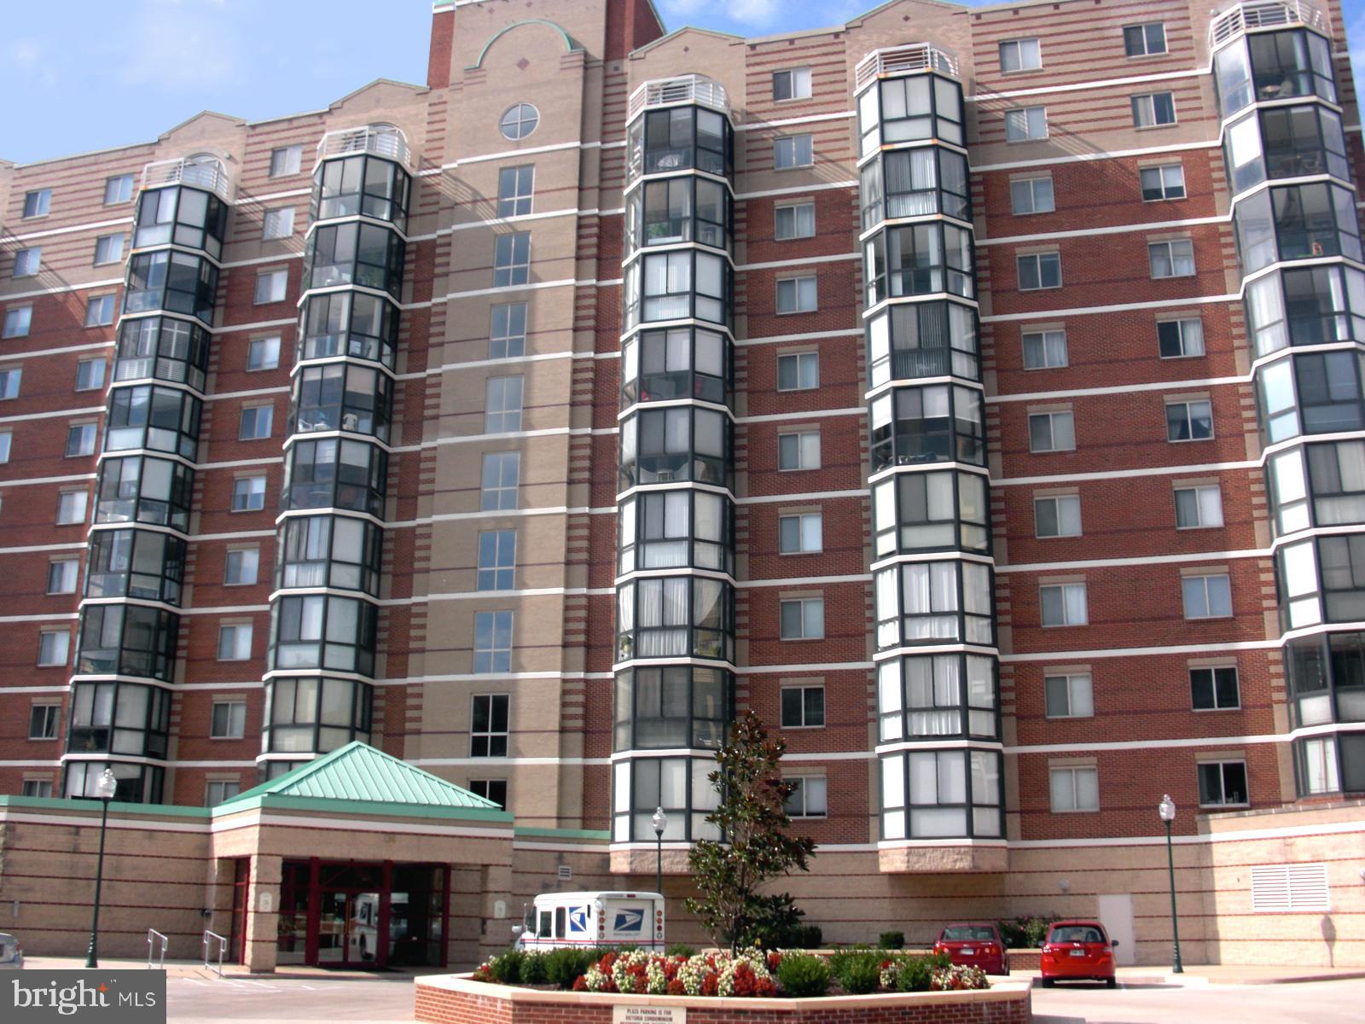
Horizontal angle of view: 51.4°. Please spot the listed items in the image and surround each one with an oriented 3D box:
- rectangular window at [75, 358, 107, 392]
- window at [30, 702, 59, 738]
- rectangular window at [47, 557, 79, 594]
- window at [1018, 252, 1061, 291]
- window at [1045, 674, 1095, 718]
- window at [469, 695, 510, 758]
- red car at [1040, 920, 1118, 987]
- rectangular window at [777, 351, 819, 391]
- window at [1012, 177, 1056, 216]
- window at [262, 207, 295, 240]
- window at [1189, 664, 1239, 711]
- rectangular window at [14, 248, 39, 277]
[{"bbox_3d":[-22.940,-5.312,55.112,1.367,1.258,0.140,-4,-17,15],"label":"rectangular window"},{"bbox_3d":[-23.070,7.561,51.355,1.357,1.304,0.120,-4,-17,15],"label":"window"},{"bbox_3d":[-22.991,2.475,52.778,1.367,1.258,0.140,-4,-17,15],"label":"rectangular window"},{"bbox_3d":[11.478,-7.726,45.610,1.357,1.304,0.120,-4,-17,15],"label":"window"},{"bbox_3d":[11.248,5.340,41.218,1.350,1.240,0.140,-4,-17,15],"label":"window"},{"bbox_3d":[-6.210,6.904,45.832,1.321,2.057,0.140,-4,-17,15],"label":"window"},{"bbox_3d":[9.370,10.398,33.499,1.700,1.525,4.000,-4,-17,15],"label":"red car"},{"bbox_3d":[3.774,-4.567,46.268,1.350,1.240,0.140,-4,-17,15],"label":"rectangular window"},{"bbox_3d":[11.477,-10.360,46.437,1.357,1.304,0.120,-4,-17,15],"label":"window"},{"bbox_3d":[-15.297,-10.917,53.798,1.350,1.240,0.140,-4,-17,15],"label":"window"},{"bbox_3d":[15.261,5.058,40.656,1.365,1.267,0.150,-4,-17,15],"label":"window"},{"bbox_3d":[-26.865,-10.192,58.103,1.357,1.304,0.120,-4,-17,15],"label":"rectangular window"}]

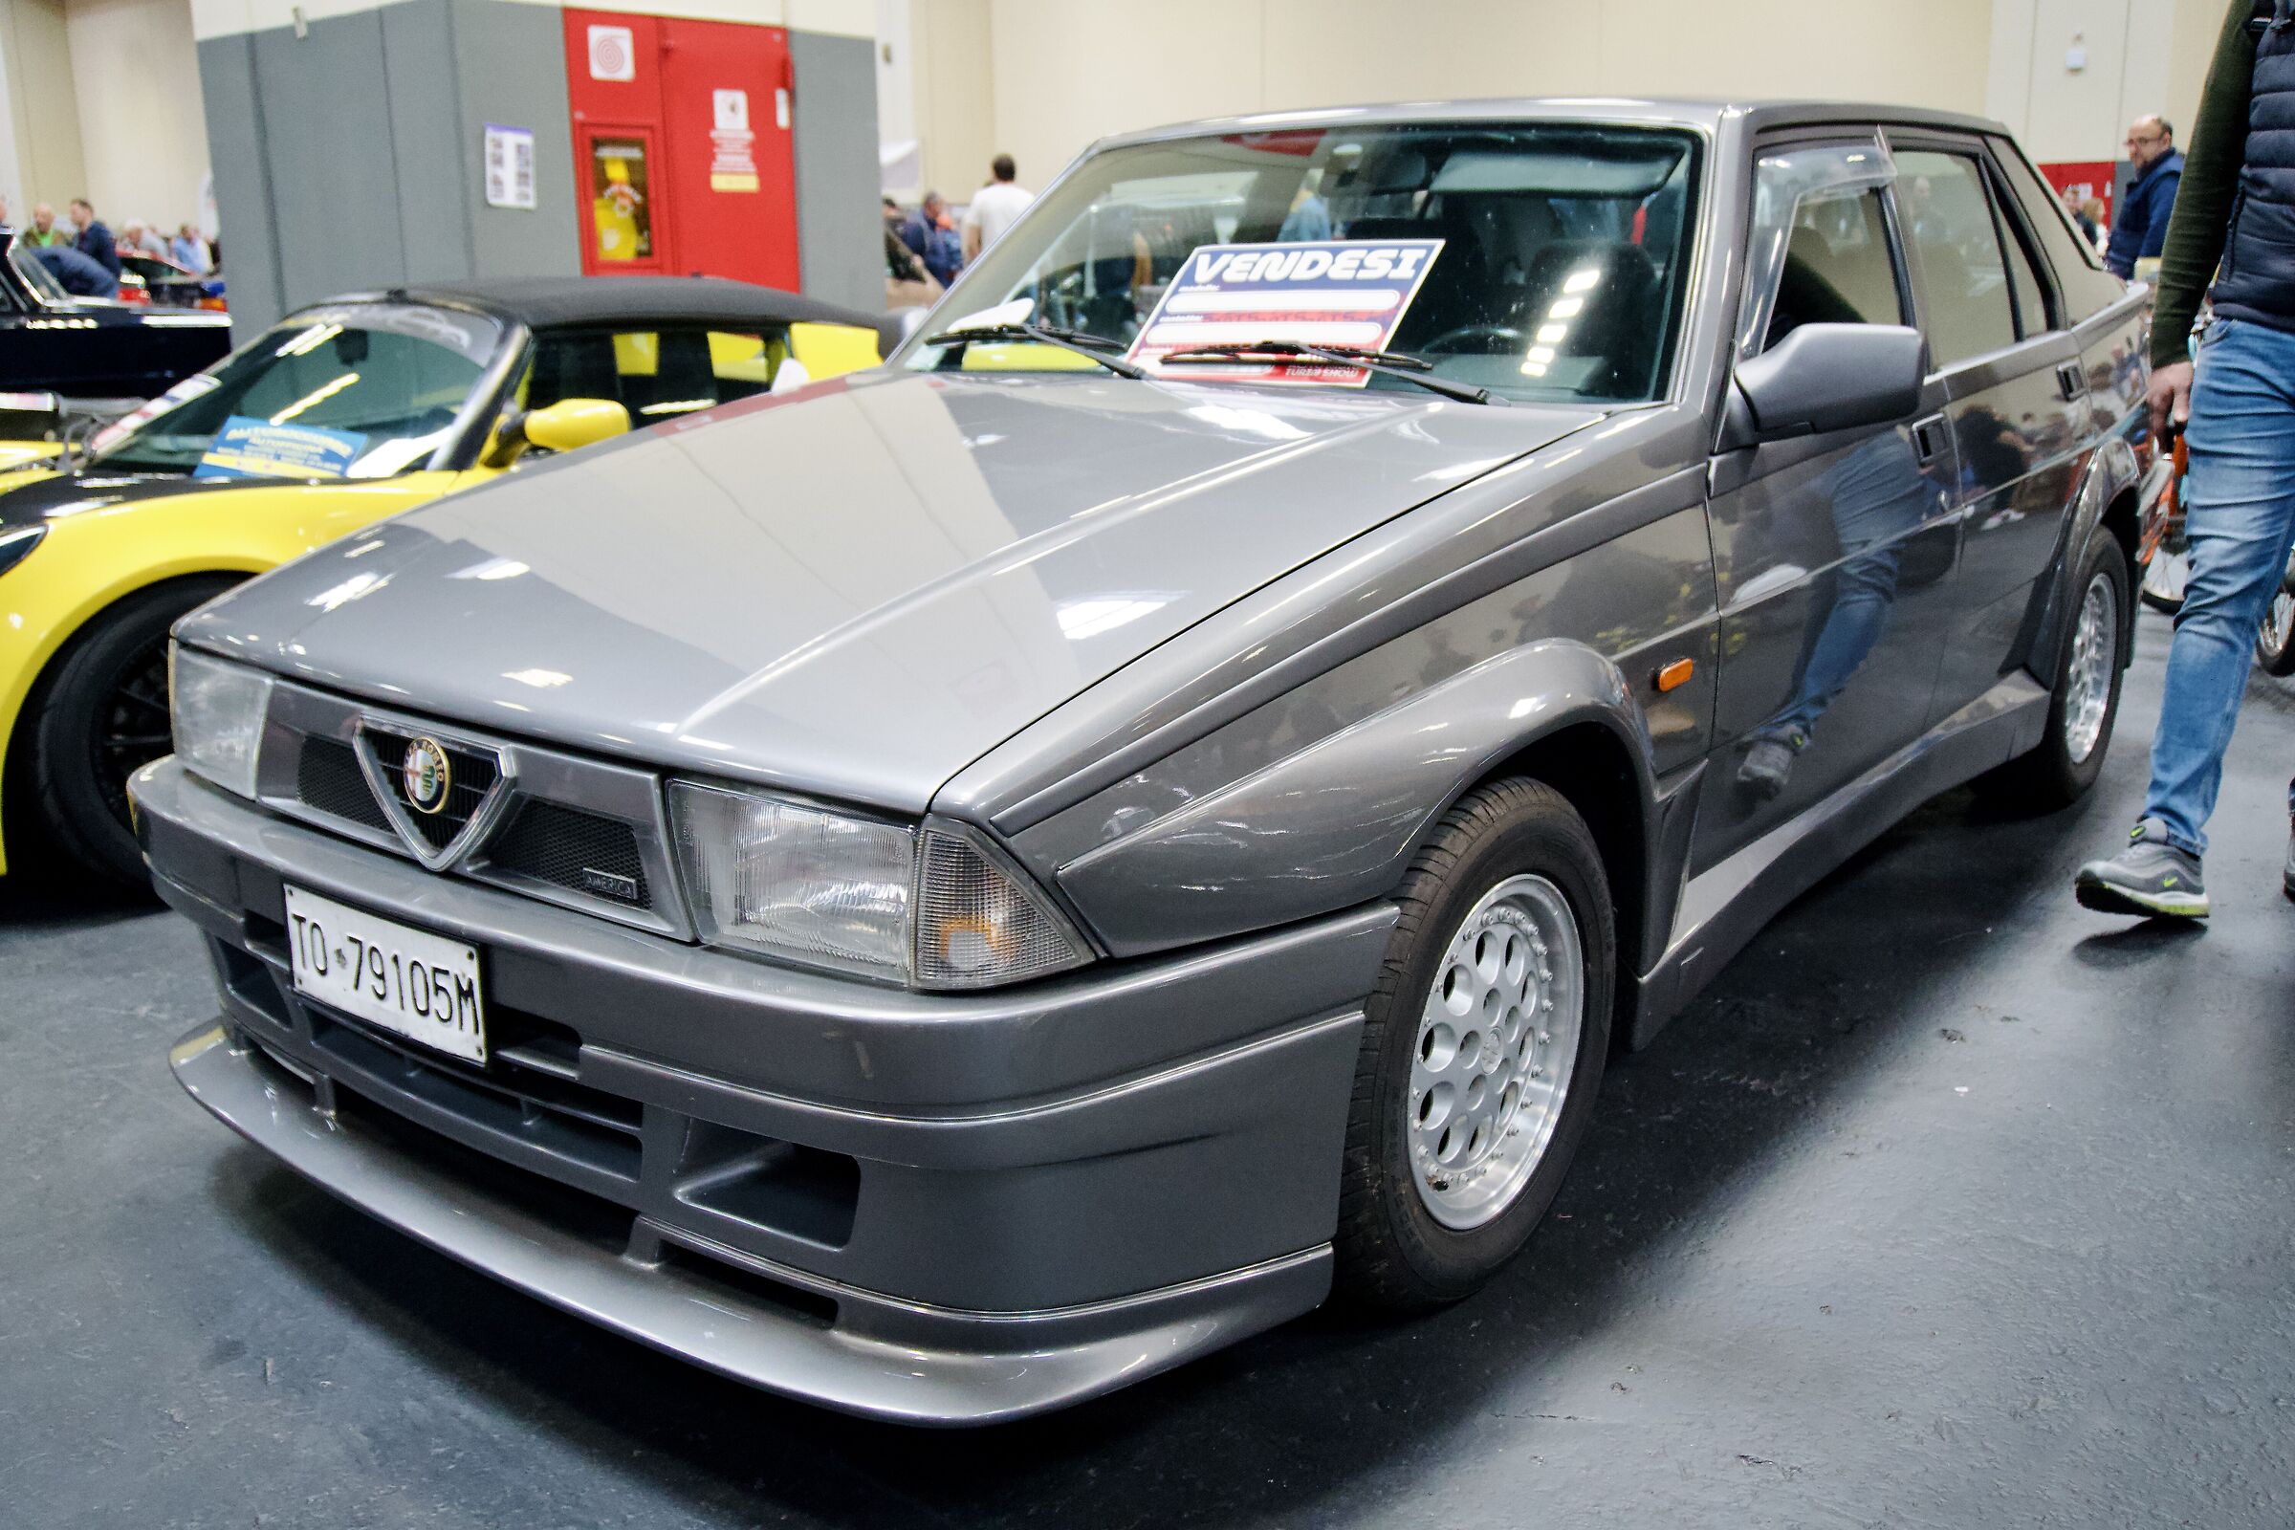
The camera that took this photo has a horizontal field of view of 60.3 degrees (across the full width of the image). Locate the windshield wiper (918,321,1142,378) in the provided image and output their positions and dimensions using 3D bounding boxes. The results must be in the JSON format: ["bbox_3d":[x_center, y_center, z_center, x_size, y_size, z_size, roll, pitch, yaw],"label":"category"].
[{"bbox_3d":[-0.181,-0.630,3.033,0.090,0.070,0.520,-14,20,-42],"label":"windshield wiper"}]

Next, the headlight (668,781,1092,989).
[{"bbox_3d":[-0.235,0.100,1.698,0.390,0.155,0.145,11,18,37],"label":"headlight"}]

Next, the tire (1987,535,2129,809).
[{"bbox_3d":[1.874,-0.212,4.142,0.198,0.584,0.584,11,18,37],"label":"tire"}]

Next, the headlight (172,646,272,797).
[{"bbox_3d":[-1.085,-0.058,2.346,0.390,0.155,0.145,11,18,37],"label":"headlight"}]

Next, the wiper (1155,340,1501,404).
[{"bbox_3d":[0.238,-0.531,2.686,0.562,0.067,0.100,11,18,37],"label":"wiper"}]

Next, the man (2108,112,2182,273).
[{"bbox_3d":[4.319,-1.957,8.738,0.380,1.740,0.520,-9,16,-29],"label":"man"}]

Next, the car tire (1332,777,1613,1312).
[{"bbox_3d":[0.318,0.305,2.241,0.198,0.584,0.584,11,18,37],"label":"car tire"}]

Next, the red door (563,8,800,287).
[{"bbox_3d":[-1.931,-2.068,8.481,0.080,2.130,1.060,11,19,39],"label":"red door"}]

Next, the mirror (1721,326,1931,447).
[{"bbox_3d":[0.799,-0.455,2.343,0.200,0.135,0.140,11,18,37],"label":"mirror"}]

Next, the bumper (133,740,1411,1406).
[{"bbox_3d":[-0.583,0.263,2.182,1.640,0.440,0.585,11,18,37],"label":"bumper"}]

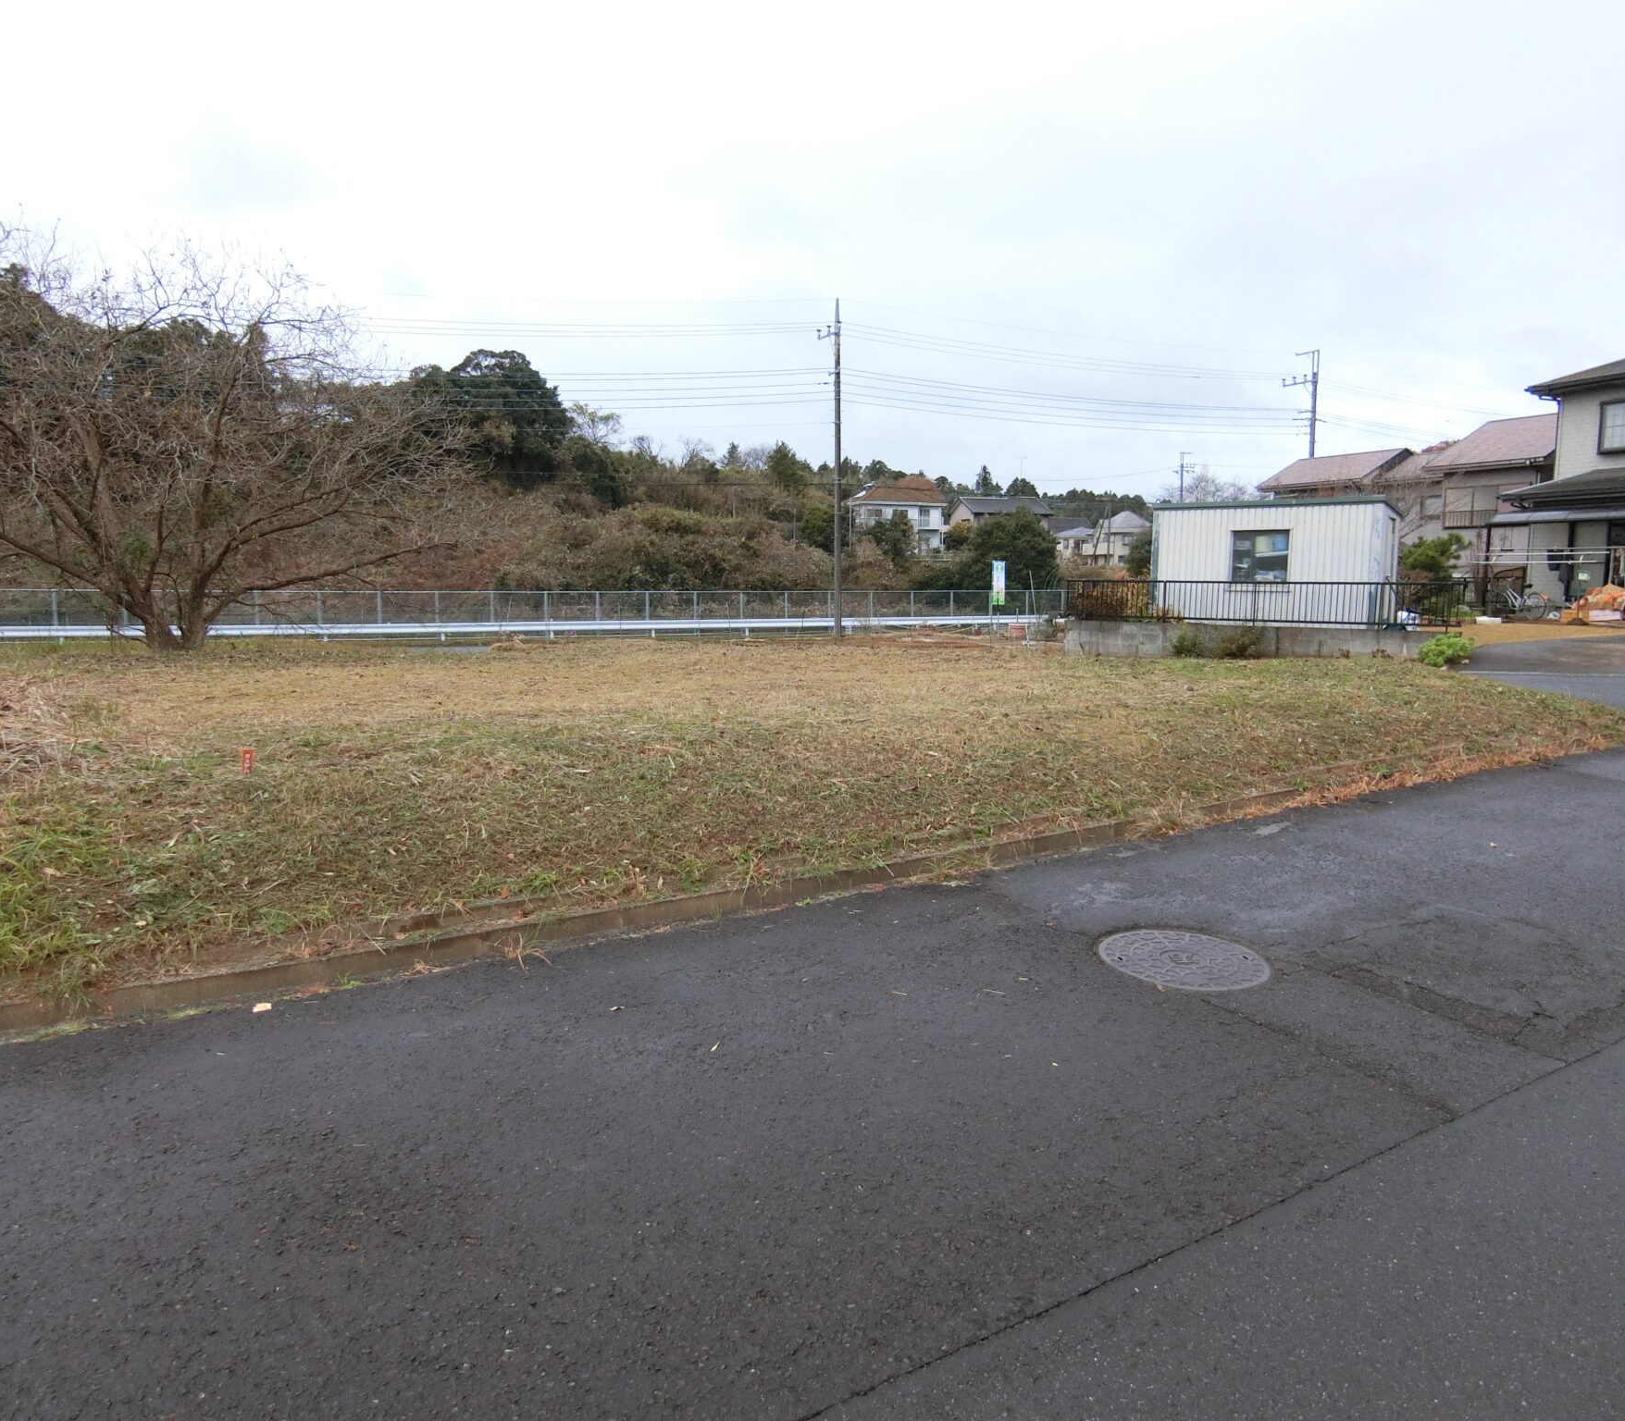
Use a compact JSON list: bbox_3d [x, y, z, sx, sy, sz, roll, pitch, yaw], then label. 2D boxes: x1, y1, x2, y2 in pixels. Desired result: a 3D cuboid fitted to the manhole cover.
[{"bbox_3d":[1.496,1.004,4.200,0.650,0.040,0.650,0,6,0],"label":"manhole cover"}]

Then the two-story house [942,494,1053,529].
[{"bbox_3d":[23.553,-23.003,130.233,10.500,7.800,7.600,-1,7,-11],"label":"two-story house"}]

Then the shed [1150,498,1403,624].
[{"bbox_3d":[9.938,-3.068,22.449,4.400,2.650,2.300,4,8,34],"label":"shed"}]

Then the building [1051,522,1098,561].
[{"bbox_3d":[37.599,-22.493,148.408,7.800,7.300,7.500,0,6,0],"label":"building"}]

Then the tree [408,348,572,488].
[{"bbox_3d":[-18.278,-15.862,59.587,9.100,9.600,8.800,-2,7,-15],"label":"tree"}]

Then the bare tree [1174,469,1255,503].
[{"bbox_3d":[31.068,-13.642,80.976,7.800,10.200,7.500,2,7,20],"label":"bare tree"}]

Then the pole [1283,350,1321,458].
[{"bbox_3d":[23.552,-10.528,50.840,0.700,13.400,2.100,-3,7,-22],"label":"pole"}]

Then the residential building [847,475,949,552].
[{"bbox_3d":[9.640,-21.657,115.289,9.800,8.700,8.600,0,7,-4],"label":"residential building"}]

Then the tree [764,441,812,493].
[{"bbox_3d":[-2.021,-19.642,86.331,4.300,5.200,4.300,0,6,0],"label":"tree"}]

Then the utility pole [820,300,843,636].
[{"bbox_3d":[0.734,-9.412,41.351,0.600,12.980,1.900,-3,7,-22],"label":"utility pole"}]

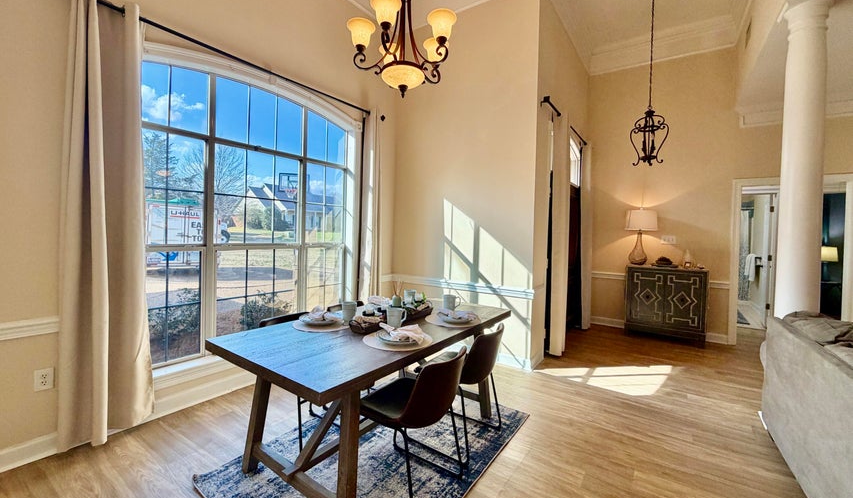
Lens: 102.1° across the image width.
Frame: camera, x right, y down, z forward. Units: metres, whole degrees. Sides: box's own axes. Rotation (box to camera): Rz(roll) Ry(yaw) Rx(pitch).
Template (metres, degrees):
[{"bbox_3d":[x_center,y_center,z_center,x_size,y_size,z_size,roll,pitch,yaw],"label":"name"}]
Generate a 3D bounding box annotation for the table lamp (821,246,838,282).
[{"bbox_3d":[6.789,0.248,5.900,0.340,0.610,0.340,2,3,35],"label":"table lamp"}]

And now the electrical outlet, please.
[{"bbox_3d":[-2.219,0.759,2.005,0.010,0.118,0.074,2,3,36],"label":"electrical outlet"}]

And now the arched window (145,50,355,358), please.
[{"bbox_3d":[-1.415,-0.347,3.127,0.150,2.409,2.099,2,3,36],"label":"arched window"}]

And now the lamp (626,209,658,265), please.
[{"bbox_3d":[2.978,-0.154,4.770,0.375,0.772,0.360,2,3,36],"label":"lamp"}]

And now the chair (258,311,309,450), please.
[{"bbox_3d":[-0.778,0.840,2.241,0.560,0.779,0.488,2,3,36],"label":"chair"}]

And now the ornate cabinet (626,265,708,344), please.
[{"bbox_3d":[3.231,0.737,4.683,0.891,0.956,0.338,2,3,35],"label":"ornate cabinet"}]

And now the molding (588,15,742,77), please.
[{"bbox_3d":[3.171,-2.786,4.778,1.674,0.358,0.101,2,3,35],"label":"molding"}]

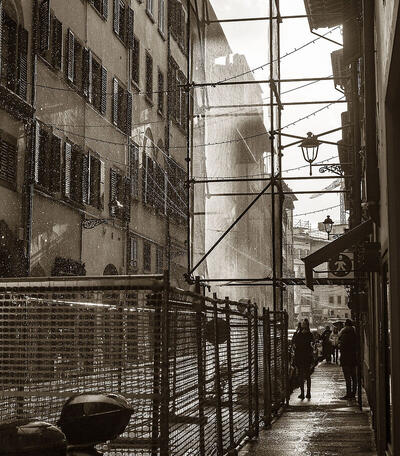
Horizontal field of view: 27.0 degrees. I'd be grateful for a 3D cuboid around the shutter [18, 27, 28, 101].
[{"bbox_3d":[-5.197,-4.850,24.562,0.080,2.100,0.650,-1,-7,10],"label":"shutter"}]

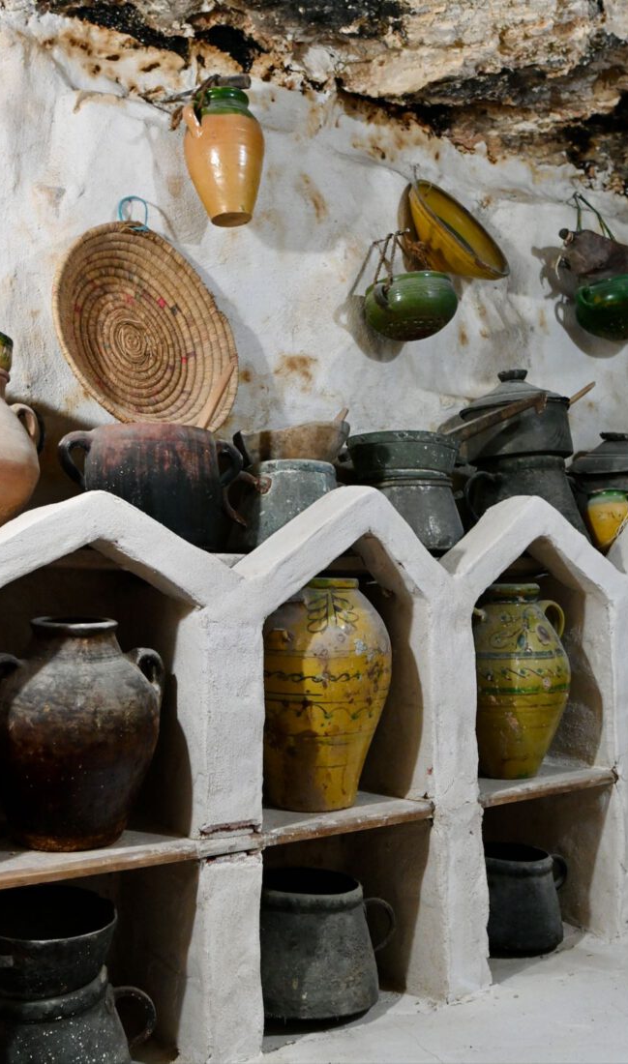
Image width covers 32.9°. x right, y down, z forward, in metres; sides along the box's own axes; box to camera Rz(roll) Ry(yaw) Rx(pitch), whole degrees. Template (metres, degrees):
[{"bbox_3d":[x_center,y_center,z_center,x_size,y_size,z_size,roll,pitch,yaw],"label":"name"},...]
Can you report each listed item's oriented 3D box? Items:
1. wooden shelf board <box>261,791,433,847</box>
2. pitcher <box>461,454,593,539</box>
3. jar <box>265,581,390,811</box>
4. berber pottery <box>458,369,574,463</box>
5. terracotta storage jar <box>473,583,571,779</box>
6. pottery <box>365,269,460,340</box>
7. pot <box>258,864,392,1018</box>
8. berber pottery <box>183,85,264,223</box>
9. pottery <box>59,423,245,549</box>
[{"bbox_3d":[-0.015,0.527,2.007,0.410,0.027,0.280,2,-4,-40],"label":"wooden shelf board"},{"bbox_3d":[0.505,-0.062,2.603,0.370,0.235,0.340,0,-2,0],"label":"pitcher"},{"bbox_3d":[0.005,0.303,2.043,0.275,0.435,0.275,0,-3,0],"label":"jar"},{"bbox_3d":[0.500,-0.291,2.608,0.275,0.225,0.270,-6,-2,0],"label":"berber pottery"},{"bbox_3d":[0.442,0.329,2.421,0.310,0.430,0.280,1,-3,-35],"label":"terracotta storage jar"},{"bbox_3d":[0.227,-0.511,2.451,0.225,0.135,0.220,6,-2,-35],"label":"pottery"},{"bbox_3d":[-0.016,0.811,2.125,0.360,0.233,0.290,1,-3,-35],"label":"pot"},{"bbox_3d":[-0.176,-0.745,2.108,0.160,0.245,0.165,-3,-4,0],"label":"berber pottery"},{"bbox_3d":[-0.283,-0.066,1.855,0.315,0.210,0.240,1,-3,-14],"label":"pottery"}]

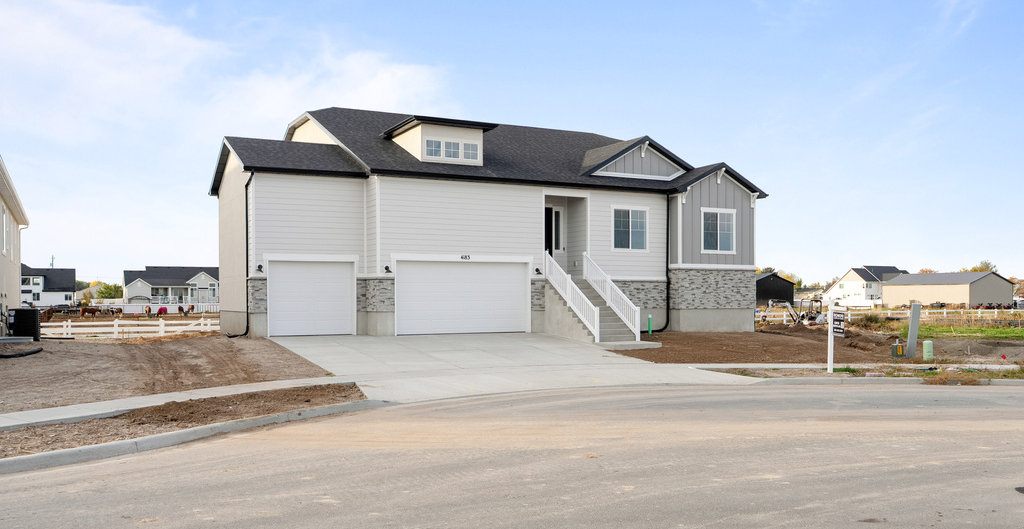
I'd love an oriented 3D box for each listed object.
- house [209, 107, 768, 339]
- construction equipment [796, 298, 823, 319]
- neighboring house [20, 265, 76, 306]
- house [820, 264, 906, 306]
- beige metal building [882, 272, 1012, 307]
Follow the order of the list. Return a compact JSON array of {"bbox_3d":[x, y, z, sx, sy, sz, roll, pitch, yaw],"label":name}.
[{"bbox_3d":[-2.796,-2.124,36.456,20.500,9.900,19.500,1,-2,-28],"label":"house"},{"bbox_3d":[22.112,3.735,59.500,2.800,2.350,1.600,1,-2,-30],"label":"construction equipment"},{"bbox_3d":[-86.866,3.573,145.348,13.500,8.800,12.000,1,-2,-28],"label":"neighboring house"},{"bbox_3d":[90.337,5.548,202.327,17.500,10.000,13.500,1,-2,-28],"label":"house"},{"bbox_3d":[79.116,4.751,145.561,10.930,6.150,18.747,1,-2,-22],"label":"beige metal building"}]

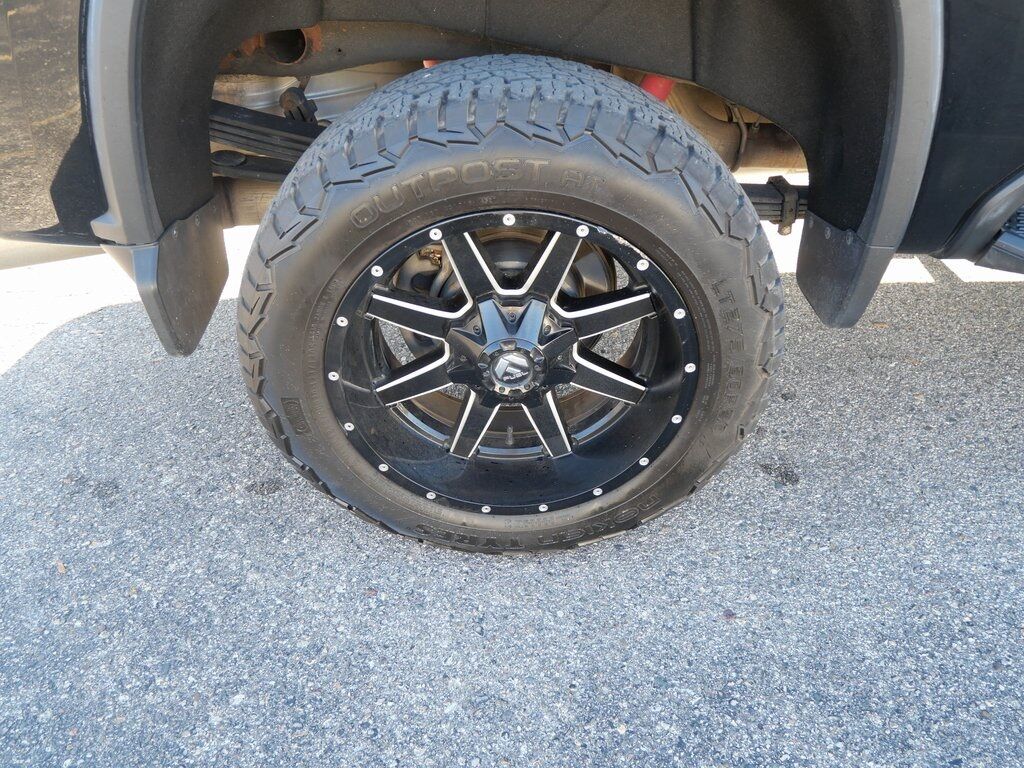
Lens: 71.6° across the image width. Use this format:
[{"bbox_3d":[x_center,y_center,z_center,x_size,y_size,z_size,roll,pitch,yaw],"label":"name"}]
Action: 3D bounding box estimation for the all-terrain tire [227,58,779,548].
[{"bbox_3d":[-0.001,-0.082,1.167,0.835,0.825,0.282,0,36,-1],"label":"all-terrain tire"}]

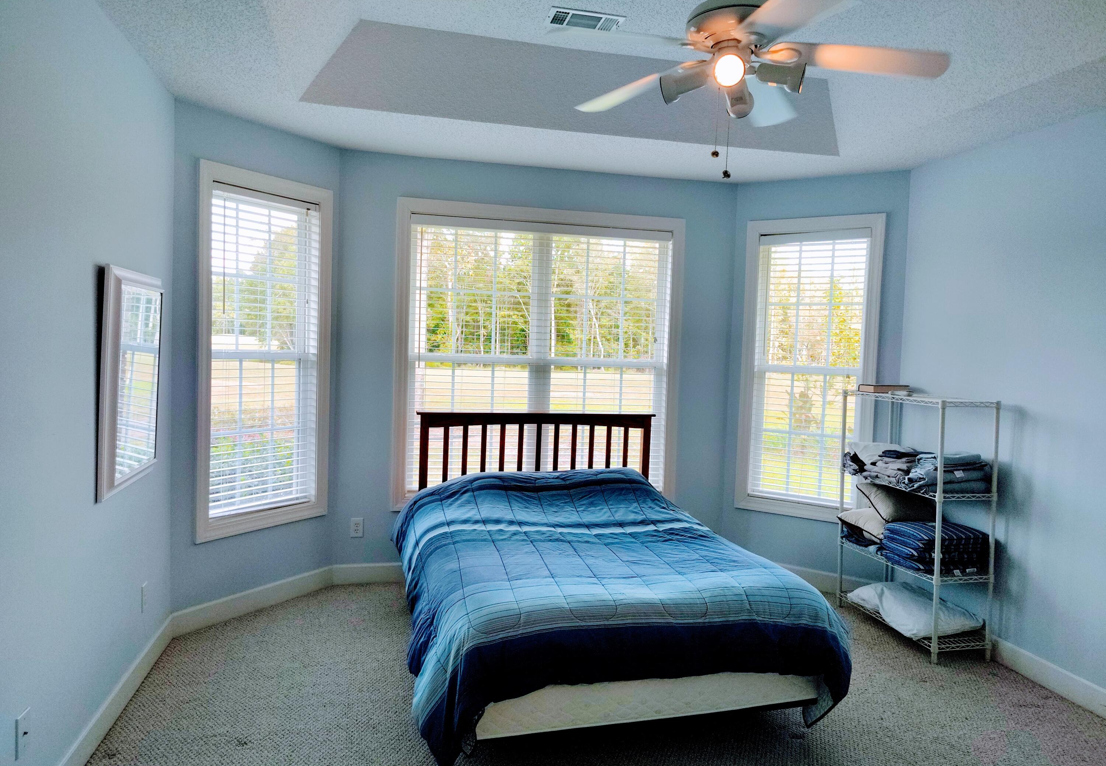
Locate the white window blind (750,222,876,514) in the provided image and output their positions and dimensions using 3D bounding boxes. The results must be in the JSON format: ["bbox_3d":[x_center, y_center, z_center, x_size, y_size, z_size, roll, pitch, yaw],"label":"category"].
[{"bbox_3d":[1.759,-0.099,5.274,0.720,1.817,0.060,3,3,31],"label":"white window blind"}]

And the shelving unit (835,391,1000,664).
[{"bbox_3d":[2.040,0.743,4.390,0.352,1.360,0.920,1,3,-12],"label":"shelving unit"}]

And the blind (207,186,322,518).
[{"bbox_3d":[-1.668,-0.165,4.455,0.060,1.817,0.720,3,3,31],"label":"blind"}]

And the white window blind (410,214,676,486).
[{"bbox_3d":[-0.073,-0.152,5.239,1.790,1.817,0.060,1,3,-14],"label":"white window blind"}]

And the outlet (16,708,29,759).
[{"bbox_3d":[-1.562,1.034,2.264,0.009,0.124,0.080,1,3,-14],"label":"outlet"}]

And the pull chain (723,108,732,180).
[{"bbox_3d":[0.594,-0.830,2.626,0.024,0.266,0.024,1,3,-14],"label":"pull chain"}]

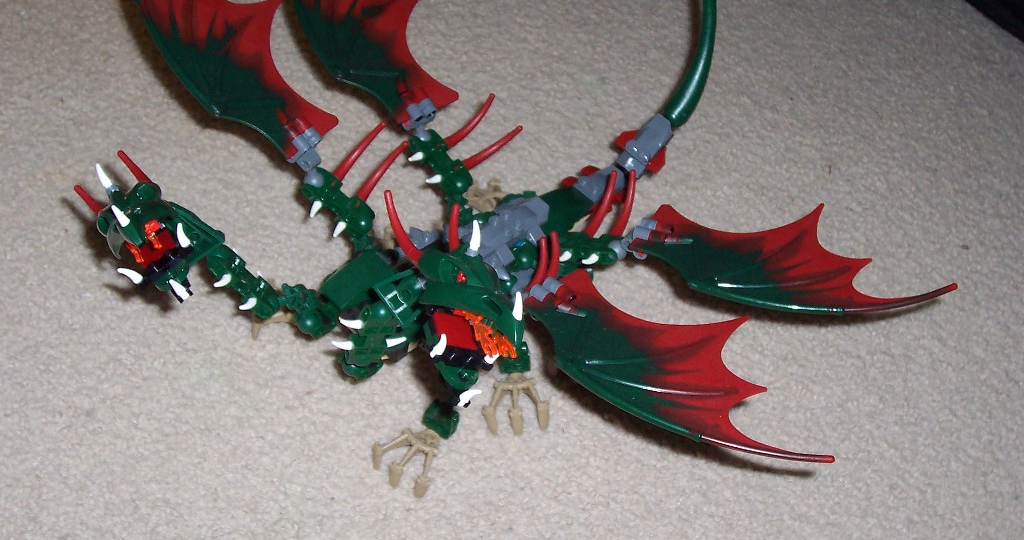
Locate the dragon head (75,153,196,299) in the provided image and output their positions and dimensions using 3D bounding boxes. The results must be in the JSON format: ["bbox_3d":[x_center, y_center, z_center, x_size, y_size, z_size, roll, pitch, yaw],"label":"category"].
[{"bbox_3d":[-0.162,-0.018,0.584,0.038,0.070,0.056,-37,103,-4],"label":"dragon head"}]

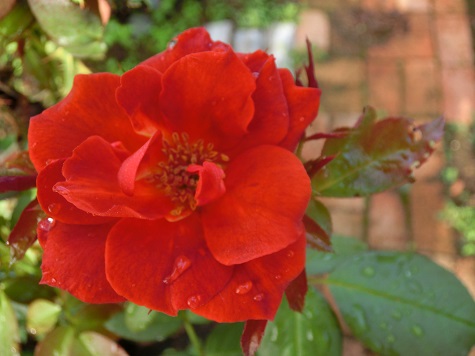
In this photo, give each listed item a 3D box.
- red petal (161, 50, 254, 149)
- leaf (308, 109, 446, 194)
[{"bbox_3d":[-0.009,-0.024,0.156,0.027,0.030,0.013,0,20,0],"label":"red petal"},{"bbox_3d":[0.043,-0.008,0.157,0.047,0.011,0.025,-30,75,-9],"label":"leaf"}]

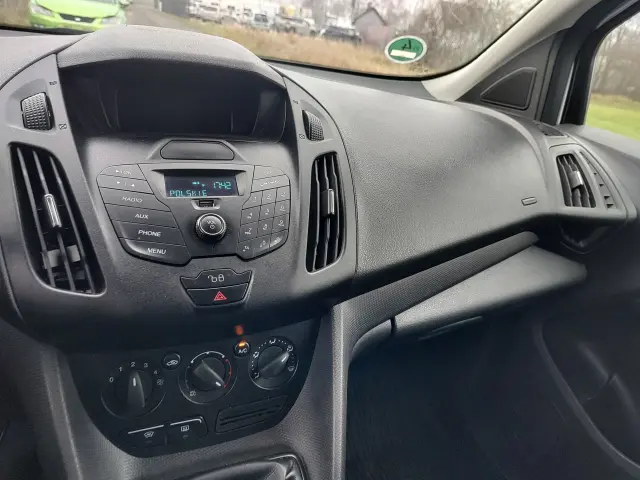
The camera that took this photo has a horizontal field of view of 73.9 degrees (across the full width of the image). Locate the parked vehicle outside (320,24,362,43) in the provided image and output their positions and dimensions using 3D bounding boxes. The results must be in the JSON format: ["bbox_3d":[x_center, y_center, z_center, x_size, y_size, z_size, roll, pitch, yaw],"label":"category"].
[{"bbox_3d":[1.834,-19.379,40.000,4.350,1.480,1.800,-16,37,-40],"label":"parked vehicle outside"}]

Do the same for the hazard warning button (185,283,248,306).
[{"bbox_3d":[-0.093,0.051,0.388,0.053,0.018,0.012,-4,-12,-24],"label":"hazard warning button"}]

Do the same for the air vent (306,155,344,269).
[{"bbox_3d":[0.005,-0.030,0.480,0.048,0.040,0.160,11,64,-18],"label":"air vent"}]

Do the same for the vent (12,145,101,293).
[{"bbox_3d":[-0.234,-0.014,0.372,0.048,0.040,0.160,-20,76,-29],"label":"vent"}]

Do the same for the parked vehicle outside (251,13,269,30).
[{"bbox_3d":[-5.976,-21.484,42.000,1.850,1.650,4.400,-2,29,-21],"label":"parked vehicle outside"}]

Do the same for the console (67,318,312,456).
[{"bbox_3d":[-0.120,0.164,0.466,0.265,0.130,0.040,-4,6,-24],"label":"console"}]

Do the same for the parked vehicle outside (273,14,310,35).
[{"bbox_3d":[-2.652,-20.731,41.000,1.820,1.550,4.400,27,32,30],"label":"parked vehicle outside"}]

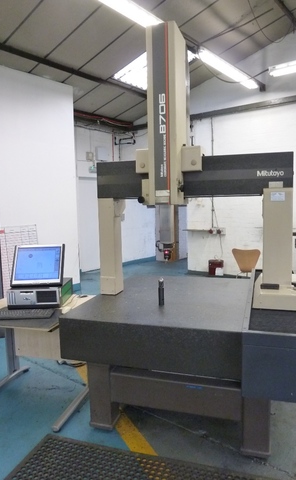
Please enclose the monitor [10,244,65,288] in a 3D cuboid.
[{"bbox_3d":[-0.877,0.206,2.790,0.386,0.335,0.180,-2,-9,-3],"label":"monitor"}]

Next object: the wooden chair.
[{"bbox_3d":[1.615,0.520,5.664,0.480,0.800,0.500,1,6,19],"label":"wooden chair"}]

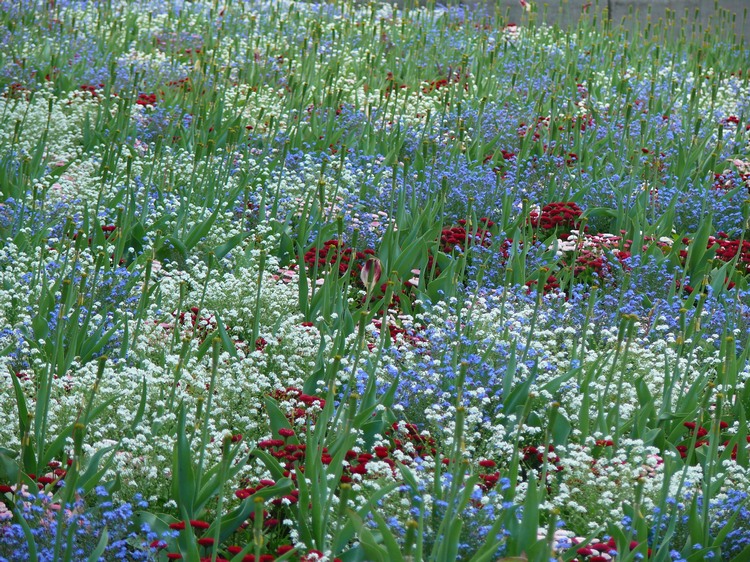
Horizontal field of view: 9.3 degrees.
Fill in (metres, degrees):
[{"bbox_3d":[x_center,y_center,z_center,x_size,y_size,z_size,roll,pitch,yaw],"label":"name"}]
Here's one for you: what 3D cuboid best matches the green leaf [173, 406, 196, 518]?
[{"bbox_3d":[-0.311,0.298,7.500,0.036,0.190,0.032,-4,8,0],"label":"green leaf"}]

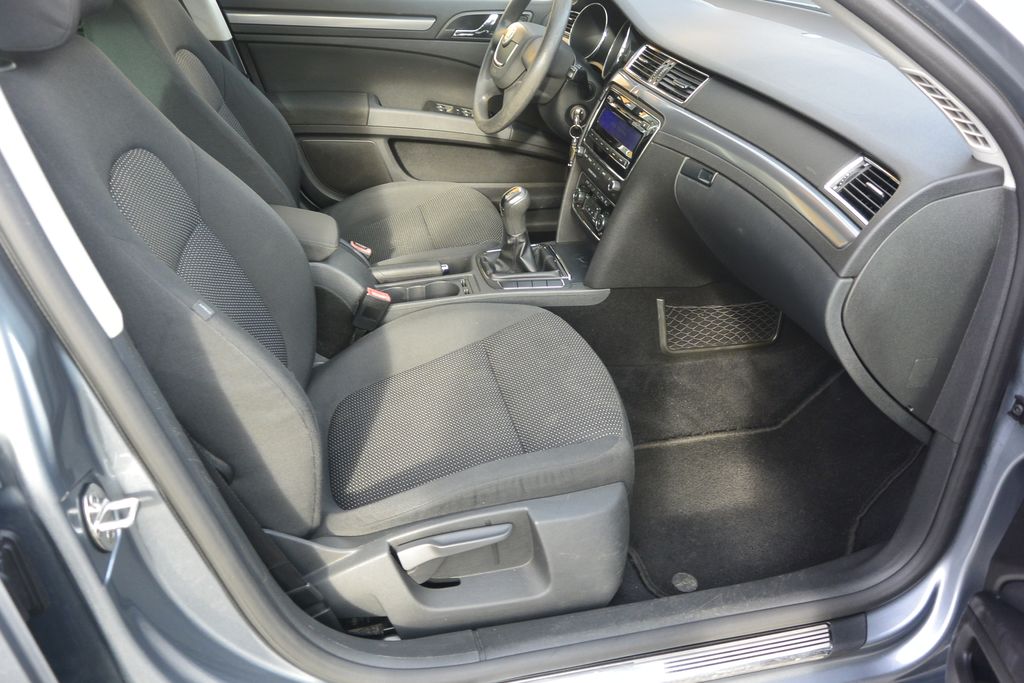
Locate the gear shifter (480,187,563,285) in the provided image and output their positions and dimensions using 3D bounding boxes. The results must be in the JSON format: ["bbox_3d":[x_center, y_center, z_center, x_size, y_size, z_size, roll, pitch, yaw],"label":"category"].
[{"bbox_3d":[0.015,-0.214,1.428,0.138,0.164,0.126,-3,30,-13],"label":"gear shifter"}]

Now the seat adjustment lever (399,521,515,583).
[{"bbox_3d":[-0.071,0.255,0.923,0.134,0.063,0.036,-3,30,-13],"label":"seat adjustment lever"}]

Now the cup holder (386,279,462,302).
[{"bbox_3d":[-0.166,-0.062,1.377,0.148,0.062,0.075,-3,30,-13],"label":"cup holder"}]

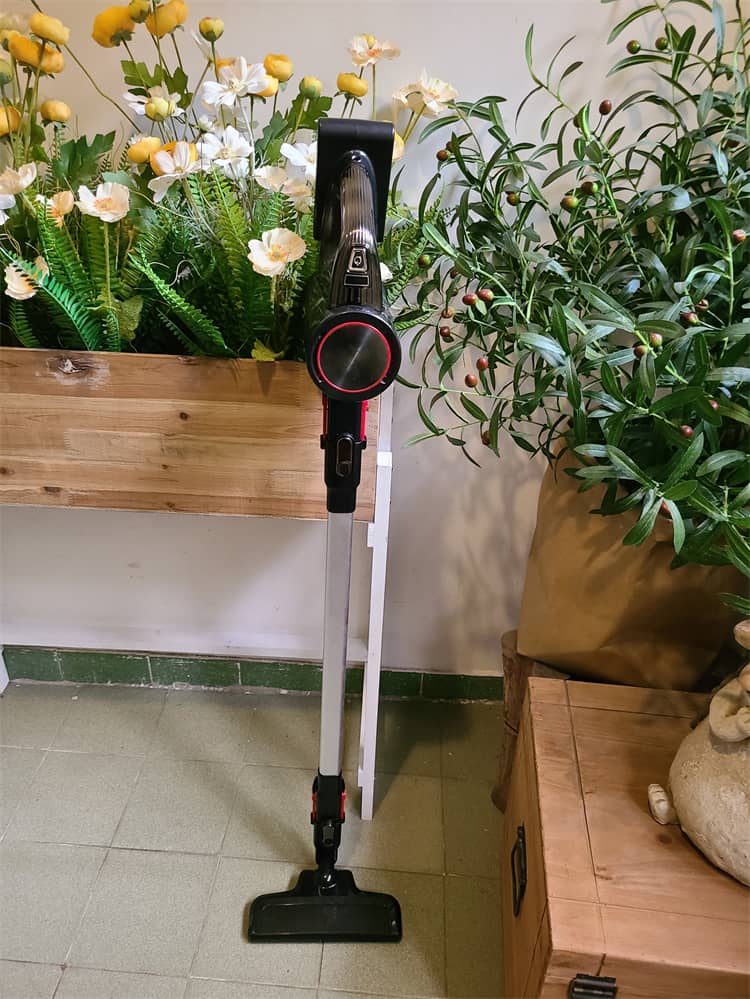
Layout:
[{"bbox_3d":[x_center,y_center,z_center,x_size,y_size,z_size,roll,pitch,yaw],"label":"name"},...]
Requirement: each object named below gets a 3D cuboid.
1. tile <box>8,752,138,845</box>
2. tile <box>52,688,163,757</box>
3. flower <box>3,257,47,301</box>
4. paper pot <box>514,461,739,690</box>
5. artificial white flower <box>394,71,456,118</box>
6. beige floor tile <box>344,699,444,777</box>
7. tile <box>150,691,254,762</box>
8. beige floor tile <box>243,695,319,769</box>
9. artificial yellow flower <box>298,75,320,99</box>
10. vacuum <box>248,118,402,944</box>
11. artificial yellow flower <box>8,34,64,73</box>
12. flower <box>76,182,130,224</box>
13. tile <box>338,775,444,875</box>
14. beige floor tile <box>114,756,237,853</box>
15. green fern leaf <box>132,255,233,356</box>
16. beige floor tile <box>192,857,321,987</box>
[{"bbox_3d":[-0.569,0.571,1.436,0.200,0.010,0.200,3,33,2],"label":"tile"},{"bbox_3d":[-0.557,0.469,1.595,0.200,0.010,0.182,4,32,2],"label":"tile"},{"bbox_3d":[-0.450,-0.286,0.970,0.052,0.051,0.045,-5,33,-12],"label":"flower"},{"bbox_3d":[0.410,0.106,1.247,0.315,0.305,0.290,4,32,2],"label":"paper pot"},{"bbox_3d":[0.062,-0.497,0.921,0.072,0.056,0.058,-2,32,-8],"label":"artificial white flower"},{"bbox_3d":[0.041,0.499,1.584,0.200,0.010,0.200,3,33,2],"label":"beige floor tile"},{"bbox_3d":[-0.358,0.475,1.597,0.200,0.010,0.200,3,33,2],"label":"tile"},{"bbox_3d":[-0.157,0.491,1.587,0.200,0.010,0.192,4,32,2],"label":"beige floor tile"},{"bbox_3d":[-0.081,-0.508,0.923,0.027,0.026,0.027,4,32,2],"label":"artificial yellow flower"},{"bbox_3d":[-0.054,0.140,1.053,0.247,1.190,0.230,2,27,-2],"label":"vacuum"},{"bbox_3d":[-0.388,-0.512,0.861,0.064,0.037,0.057,22,31,-10],"label":"artificial yellow flower"},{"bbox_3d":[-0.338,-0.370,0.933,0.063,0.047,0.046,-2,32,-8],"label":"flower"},{"bbox_3d":[0.029,0.607,1.416,0.200,0.010,0.200,3,33,2],"label":"tile"},{"bbox_3d":[-0.370,0.583,1.429,0.200,0.010,0.200,3,33,2],"label":"beige floor tile"},{"bbox_3d":[-0.234,-0.235,0.921,0.050,0.158,0.035,-53,27,-17],"label":"green fern leaf"},{"bbox_3d":[-0.182,0.702,1.254,0.200,0.010,0.200,3,33,2],"label":"beige floor tile"}]

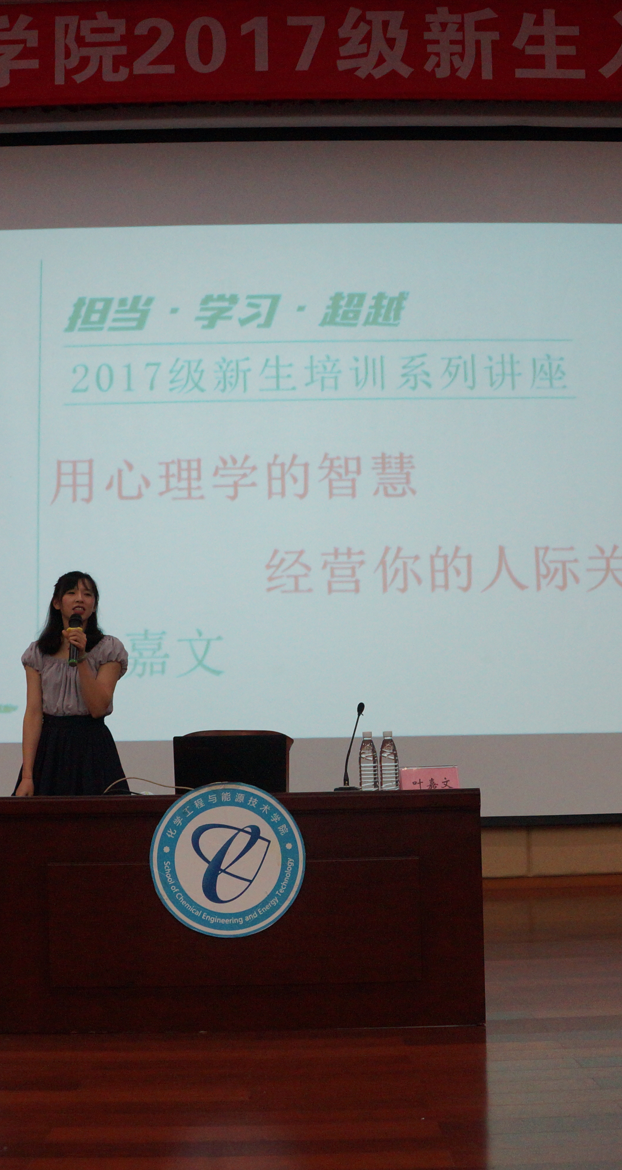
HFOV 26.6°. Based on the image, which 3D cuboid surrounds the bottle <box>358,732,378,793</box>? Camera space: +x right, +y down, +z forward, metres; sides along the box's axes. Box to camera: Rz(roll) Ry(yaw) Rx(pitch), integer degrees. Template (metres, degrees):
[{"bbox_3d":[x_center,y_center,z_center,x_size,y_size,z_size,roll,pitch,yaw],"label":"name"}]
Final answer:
[{"bbox_3d":[0.204,0.623,4.588,0.065,0.222,0.065,-1,-7,0],"label":"bottle"}]

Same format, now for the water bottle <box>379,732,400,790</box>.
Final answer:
[{"bbox_3d":[0.274,0.623,4.588,0.065,0.222,0.065,-1,-7,0],"label":"water bottle"}]

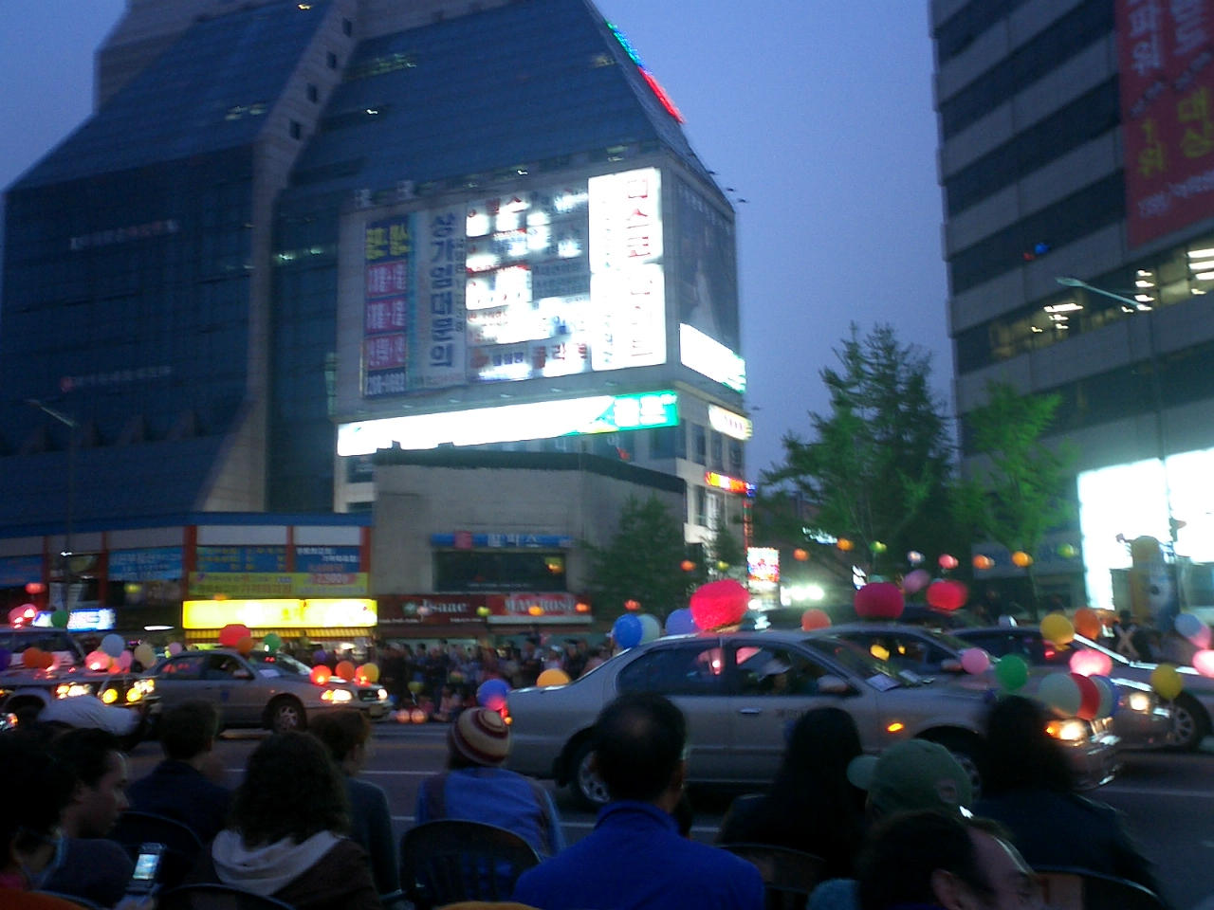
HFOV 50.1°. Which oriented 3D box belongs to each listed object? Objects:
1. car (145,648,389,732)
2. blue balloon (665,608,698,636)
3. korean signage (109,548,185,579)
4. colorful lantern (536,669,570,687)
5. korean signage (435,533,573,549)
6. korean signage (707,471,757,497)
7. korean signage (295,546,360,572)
[{"bbox_3d":[-6.017,3.976,21.853,4.700,1.420,1.760,-5,-9,22],"label":"car"},{"bbox_3d":[0.627,1.421,10.800,0.260,0.290,0.260,-1,-9,0],"label":"blue balloon"},{"bbox_3d":[-16.961,3.988,47.648,3.392,0.941,0.100,-5,-9,23],"label":"korean signage"},{"bbox_3d":[-0.483,2.038,11.500,0.300,0.330,0.300,-1,-8,0],"label":"colorful lantern"},{"bbox_3d":[-4.029,3.393,51.016,5.781,0.560,0.200,2,-9,-20],"label":"korean signage"},{"bbox_3d":[8.131,1.985,82.578,0.400,1.021,9.532,-5,-9,24],"label":"korean signage"},{"bbox_3d":[-12.640,4.734,58.805,2.960,1.182,0.100,2,-9,-18],"label":"korean signage"}]

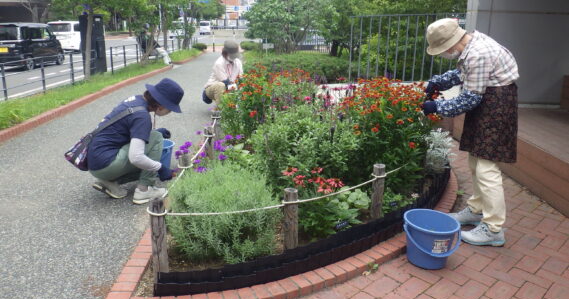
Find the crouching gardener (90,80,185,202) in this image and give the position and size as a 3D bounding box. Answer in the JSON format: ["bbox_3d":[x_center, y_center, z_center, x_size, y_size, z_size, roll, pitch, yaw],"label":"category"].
[{"bbox_3d":[-1.172,-0.069,3.550,0.780,0.850,0.520,-3,16,-17],"label":"crouching gardener"}]

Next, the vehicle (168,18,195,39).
[{"bbox_3d":[-10.689,-12.514,48.000,1.550,1.800,3.600,1,15,-5],"label":"vehicle"}]

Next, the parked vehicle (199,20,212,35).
[{"bbox_3d":[-10.641,-16.392,62.000,1.500,1.900,3.400,-1,15,-10],"label":"parked vehicle"}]

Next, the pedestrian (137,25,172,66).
[{"bbox_3d":[-3.870,-3.073,13.600,0.850,1.280,0.500,3,15,5],"label":"pedestrian"}]

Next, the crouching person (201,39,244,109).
[{"bbox_3d":[-0.954,-1.157,7.200,0.520,0.930,0.720,-13,21,-43],"label":"crouching person"}]

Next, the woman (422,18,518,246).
[{"bbox_3d":[1.218,-0.145,3.030,0.660,1.360,0.520,7,16,19],"label":"woman"}]

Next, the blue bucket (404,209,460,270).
[{"bbox_3d":[0.856,0.524,2.680,0.320,0.275,0.320,2,15,0],"label":"blue bucket"}]

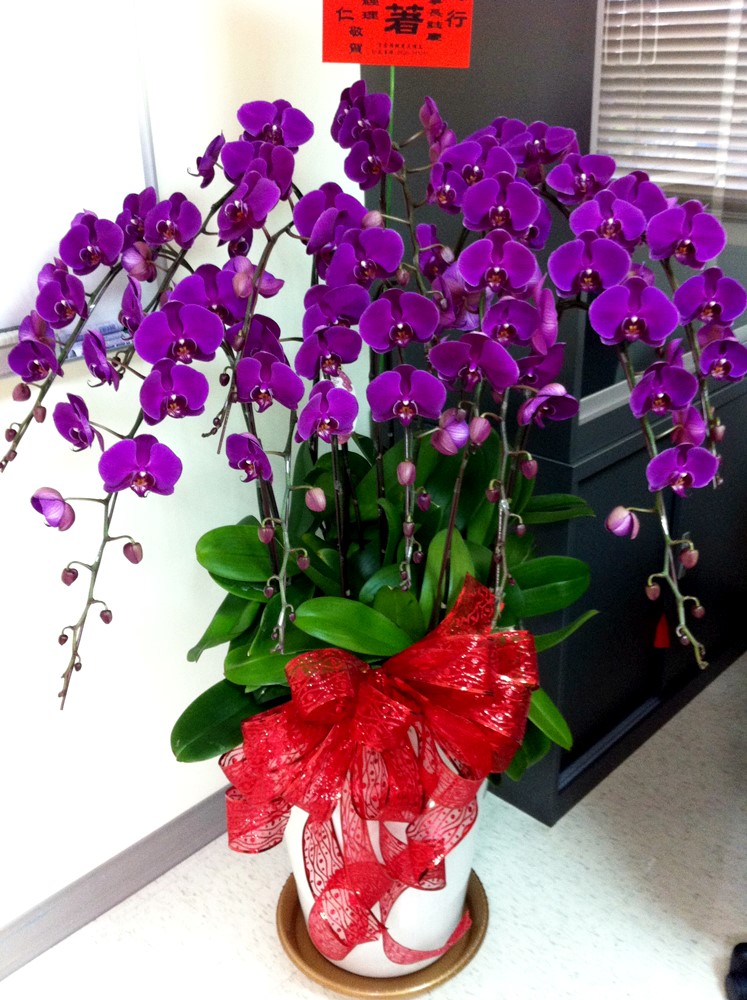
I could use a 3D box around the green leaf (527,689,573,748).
[{"bbox_3d":[0.263,0.325,1.500,0.085,0.065,0.050,12,28,27],"label":"green leaf"}]

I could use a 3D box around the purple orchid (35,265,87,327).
[{"bbox_3d":[-0.389,-0.254,1.260,0.076,0.074,0.042,-8,25,-33],"label":"purple orchid"}]

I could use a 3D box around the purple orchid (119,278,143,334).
[{"bbox_3d":[-0.288,-0.230,1.200,0.040,0.072,0.085,-11,31,-19],"label":"purple orchid"}]

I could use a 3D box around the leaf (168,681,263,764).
[{"bbox_3d":[-0.227,0.318,1.460,0.130,0.075,0.080,-13,27,-23],"label":"leaf"}]

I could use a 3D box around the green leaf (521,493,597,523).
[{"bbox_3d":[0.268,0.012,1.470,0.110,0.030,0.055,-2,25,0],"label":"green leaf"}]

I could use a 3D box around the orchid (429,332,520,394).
[{"bbox_3d":[0.116,-0.157,1.160,0.102,0.066,0.043,6,30,2],"label":"orchid"}]

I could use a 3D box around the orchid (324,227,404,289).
[{"bbox_3d":[-0.011,-0.283,1.180,0.092,0.072,0.040,-18,23,8],"label":"orchid"}]

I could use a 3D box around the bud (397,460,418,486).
[{"bbox_3d":[0.037,-0.030,1.150,0.022,0.026,0.022,-2,25,0],"label":"bud"}]

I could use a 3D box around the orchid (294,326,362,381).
[{"bbox_3d":[-0.056,-0.183,1.260,0.086,0.073,0.042,-6,25,3],"label":"orchid"}]

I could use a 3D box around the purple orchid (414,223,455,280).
[{"bbox_3d":[0.080,-0.314,1.280,0.045,0.070,0.080,26,20,39],"label":"purple orchid"}]

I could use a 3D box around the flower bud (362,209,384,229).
[{"bbox_3d":[0.000,-0.354,1.270,0.027,0.026,0.027,-1,22,1],"label":"flower bud"}]

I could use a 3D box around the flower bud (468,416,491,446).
[{"bbox_3d":[0.124,-0.080,1.180,0.026,0.034,0.026,-1,22,1],"label":"flower bud"}]

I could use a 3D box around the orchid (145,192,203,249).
[{"bbox_3d":[-0.264,-0.367,1.330,0.079,0.074,0.040,14,14,21],"label":"orchid"}]

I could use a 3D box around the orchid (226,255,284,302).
[{"bbox_3d":[-0.140,-0.261,1.190,0.080,0.070,0.045,-10,25,-18],"label":"orchid"}]

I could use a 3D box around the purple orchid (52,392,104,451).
[{"bbox_3d":[-0.331,-0.089,1.130,0.078,0.064,0.035,21,33,40],"label":"purple orchid"}]

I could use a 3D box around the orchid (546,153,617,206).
[{"bbox_3d":[0.266,-0.408,1.290,0.088,0.067,0.040,-12,18,11],"label":"orchid"}]

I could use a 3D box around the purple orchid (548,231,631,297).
[{"bbox_3d":[0.236,-0.260,1.110,0.089,0.071,0.035,2,25,7],"label":"purple orchid"}]

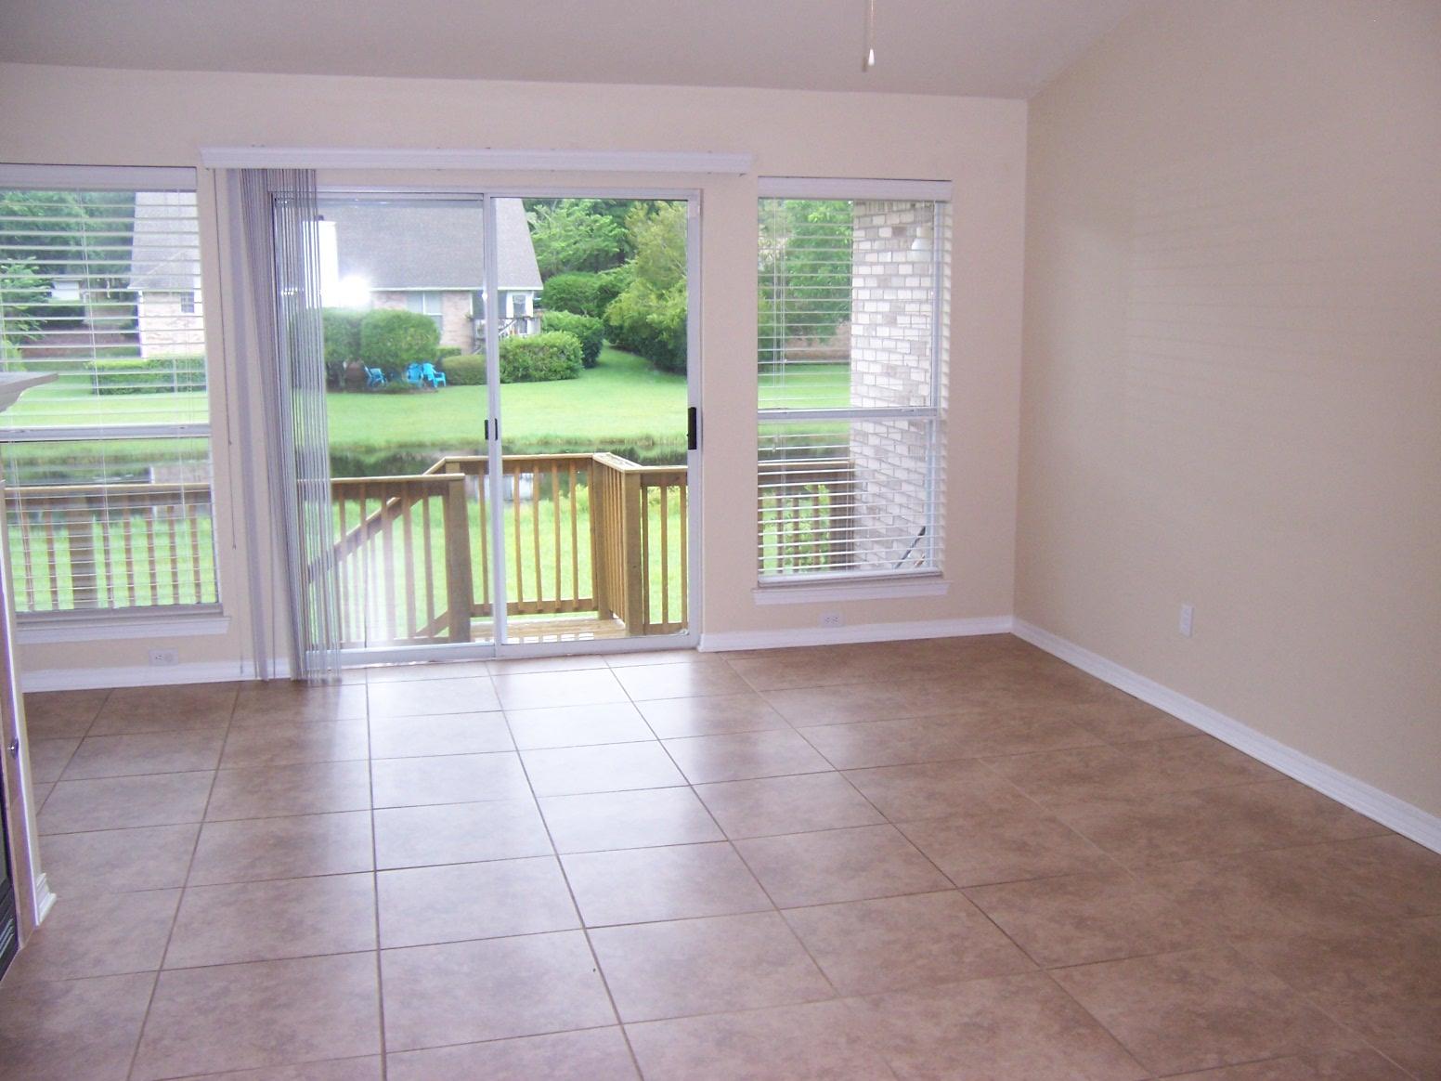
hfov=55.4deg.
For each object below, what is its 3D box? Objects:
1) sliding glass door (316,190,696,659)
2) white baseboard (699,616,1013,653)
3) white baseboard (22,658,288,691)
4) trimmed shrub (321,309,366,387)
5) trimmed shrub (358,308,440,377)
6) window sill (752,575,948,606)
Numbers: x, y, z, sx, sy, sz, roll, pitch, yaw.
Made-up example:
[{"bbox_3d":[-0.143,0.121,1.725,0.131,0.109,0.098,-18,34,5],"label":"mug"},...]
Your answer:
[{"bbox_3d":[-0.954,-0.478,5.955,1.771,2.037,0.101,-2,10,-14],"label":"sliding glass door"},{"bbox_3d":[0.658,0.440,6.490,1.569,0.080,0.020,-2,10,-14],"label":"white baseboard"},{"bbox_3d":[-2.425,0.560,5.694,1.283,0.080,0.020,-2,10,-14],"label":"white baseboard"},{"bbox_3d":[-11.892,-5.886,42.000,2.221,2.451,2.200,-2,10,-14],"label":"trimmed shrub"},{"bbox_3d":[-9.827,-5.989,42.000,2.469,2.244,2.400,-2,10,-14],"label":"trimmed shrub"},{"bbox_3d":[0.615,0.231,6.466,0.986,0.081,0.111,-2,10,-14],"label":"window sill"}]

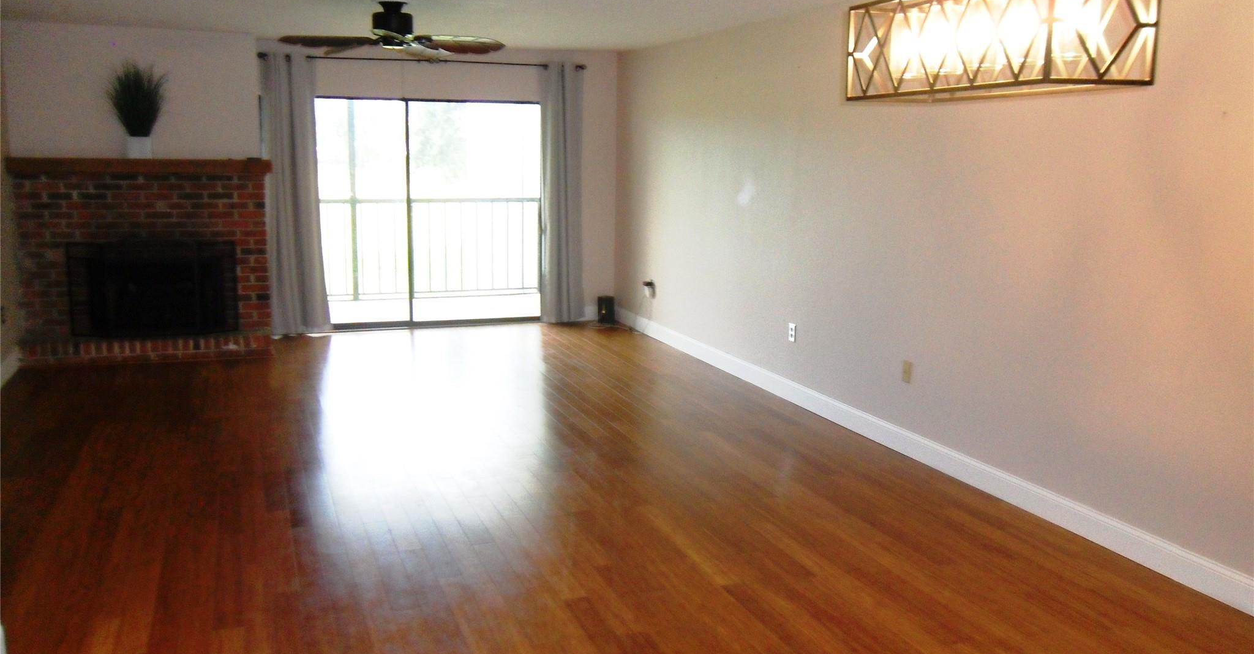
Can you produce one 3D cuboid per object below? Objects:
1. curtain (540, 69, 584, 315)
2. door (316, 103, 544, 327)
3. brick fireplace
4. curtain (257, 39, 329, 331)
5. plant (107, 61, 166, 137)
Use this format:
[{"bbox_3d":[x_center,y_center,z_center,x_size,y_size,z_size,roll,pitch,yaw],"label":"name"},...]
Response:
[{"bbox_3d":[-0.572,-1.197,9.201,0.420,2.322,0.135,-3,11,-21],"label":"curtain"},{"bbox_3d":[-1.842,-0.972,8.866,2.274,1.989,0.095,-3,11,-21],"label":"door"},{"bbox_3d":[-3.488,-0.500,7.421,1.725,1.438,0.460,-3,11,-21],"label":"brick fireplace"},{"bbox_3d":[-2.746,-1.065,8.383,0.460,2.298,0.135,-3,11,-21],"label":"curtain"},{"bbox_3d":[-3.524,-1.641,7.311,0.396,0.531,0.396,-3,11,-21],"label":"plant"}]

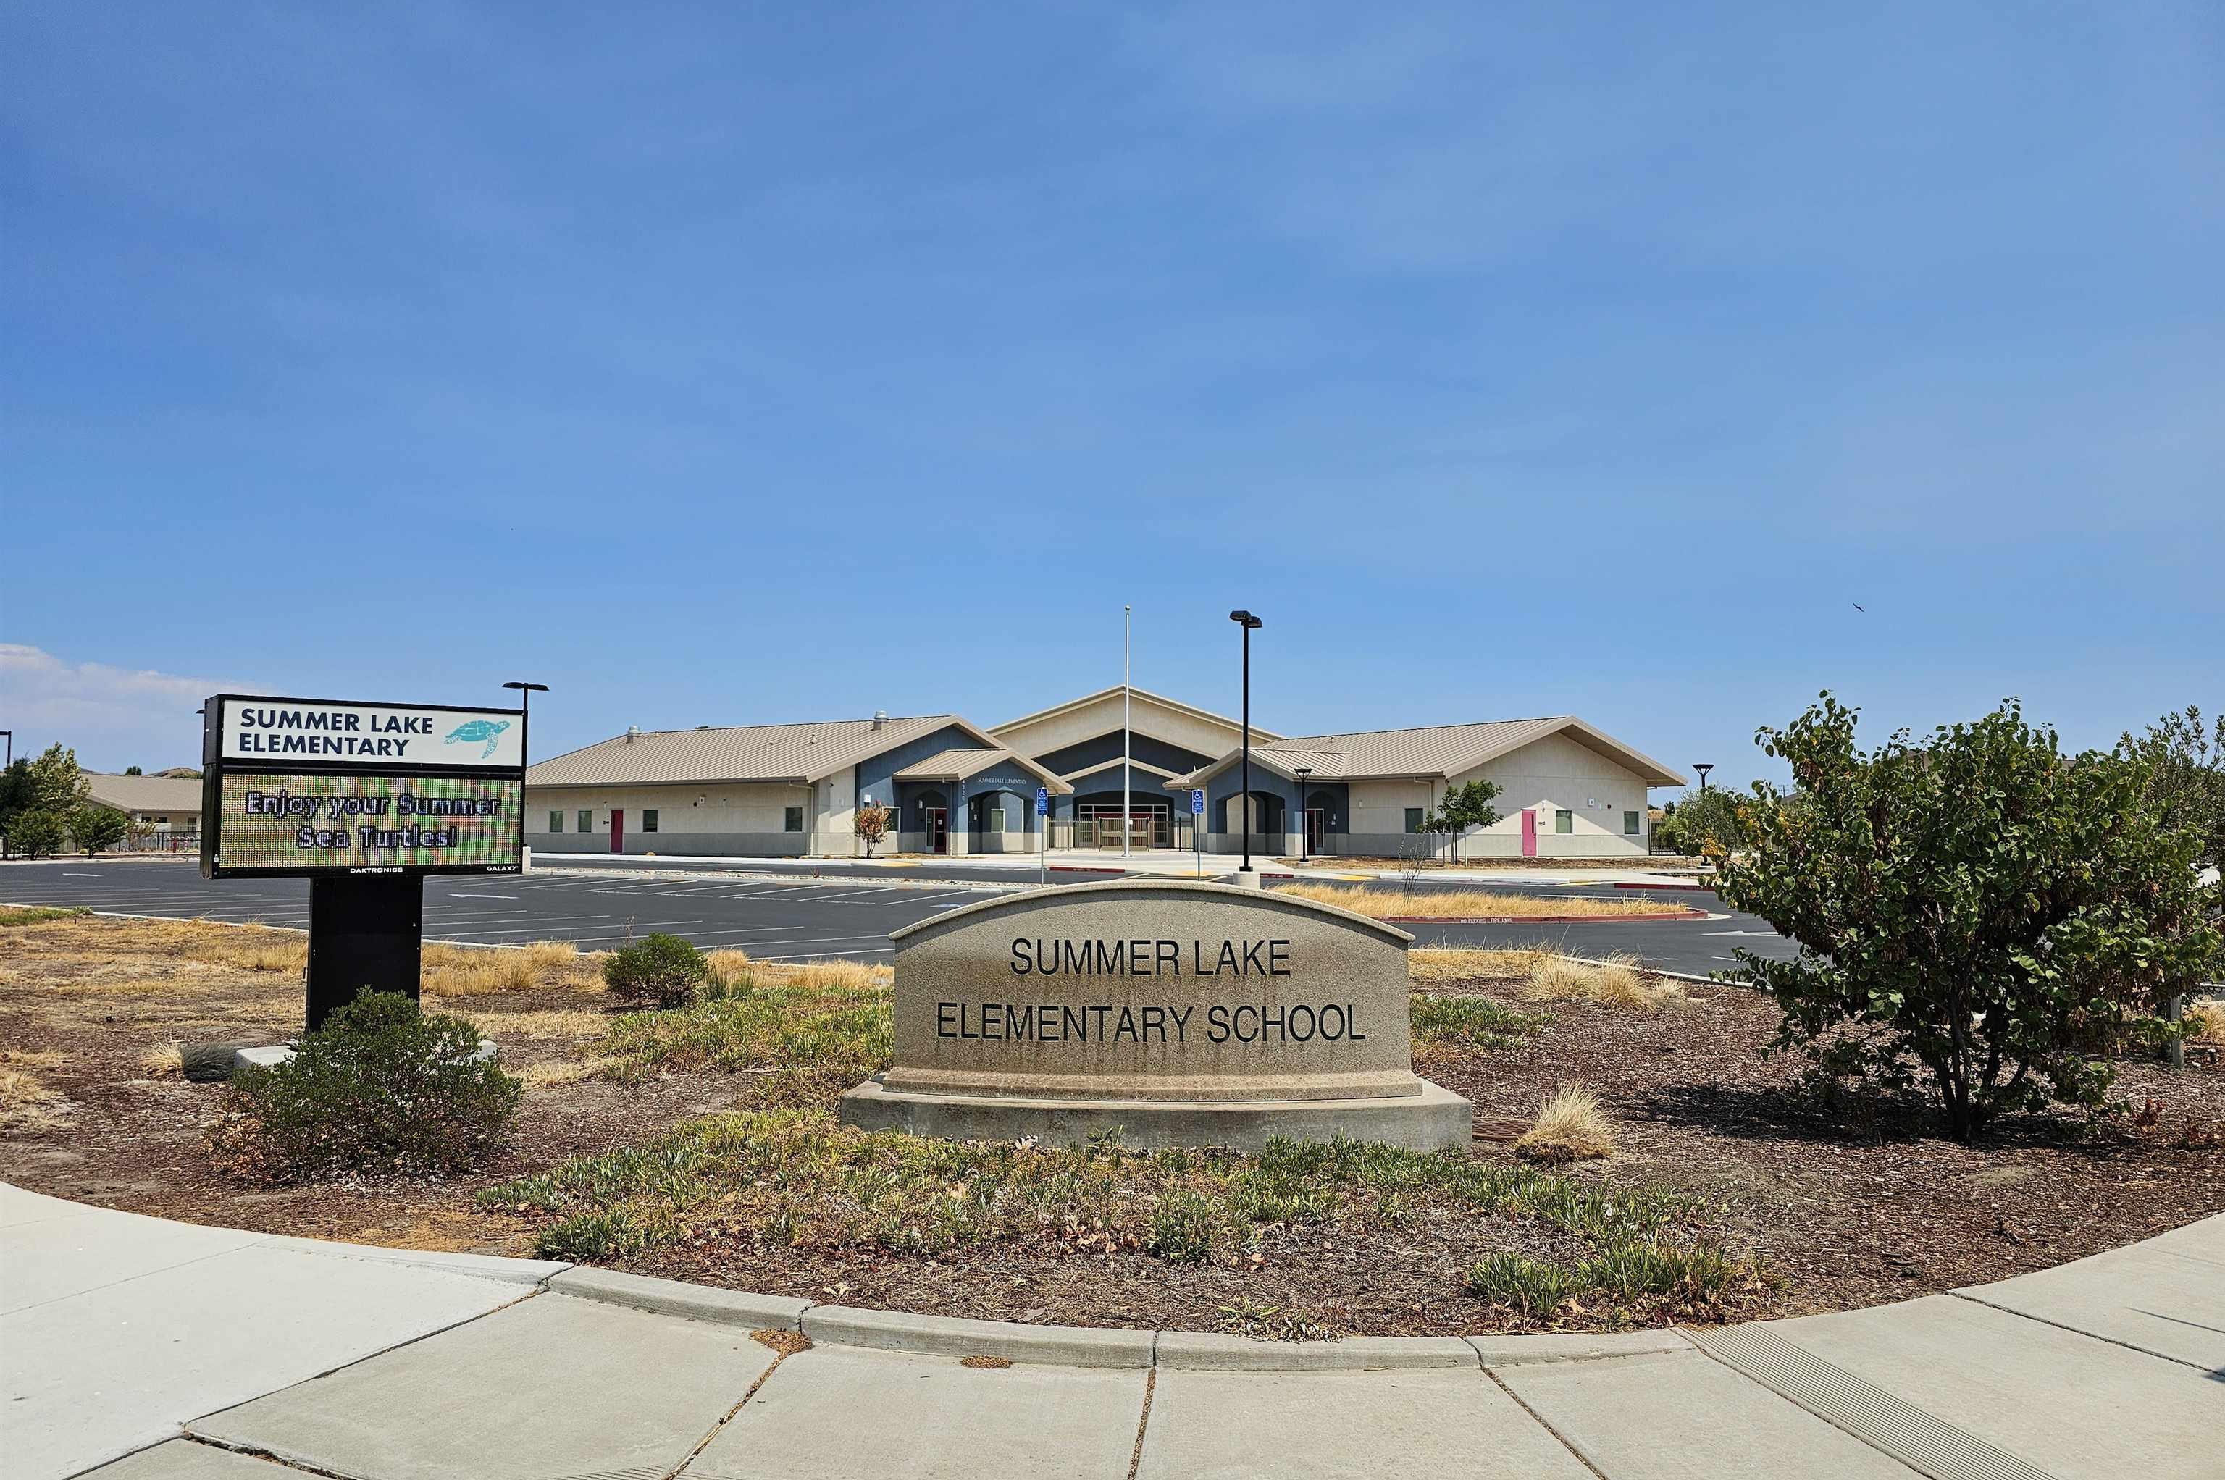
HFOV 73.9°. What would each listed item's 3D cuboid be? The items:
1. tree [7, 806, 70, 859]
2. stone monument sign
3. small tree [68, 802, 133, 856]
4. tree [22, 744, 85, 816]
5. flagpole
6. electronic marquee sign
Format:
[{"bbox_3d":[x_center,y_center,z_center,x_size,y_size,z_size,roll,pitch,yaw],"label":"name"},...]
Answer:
[{"bbox_3d":[-57.404,4.946,79.000,2.850,2.827,2.750,3,-5,-36],"label":"tree"},{"bbox_3d":[0.254,1.620,8.916,3.651,1.535,1.269,0,-4,2],"label":"stone monument sign"},{"bbox_3d":[-54.744,4.868,80.000,2.900,2.957,2.800,3,-4,-34],"label":"small tree"},{"bbox_3d":[-64.392,3.598,90.000,3.500,6.653,3.400,3,-5,-36],"label":"tree"},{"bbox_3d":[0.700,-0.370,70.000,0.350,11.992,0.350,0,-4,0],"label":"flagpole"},{"bbox_3d":[-6.231,0.422,12.421,2.326,1.430,0.609,3,-5,-39],"label":"electronic marquee sign"}]

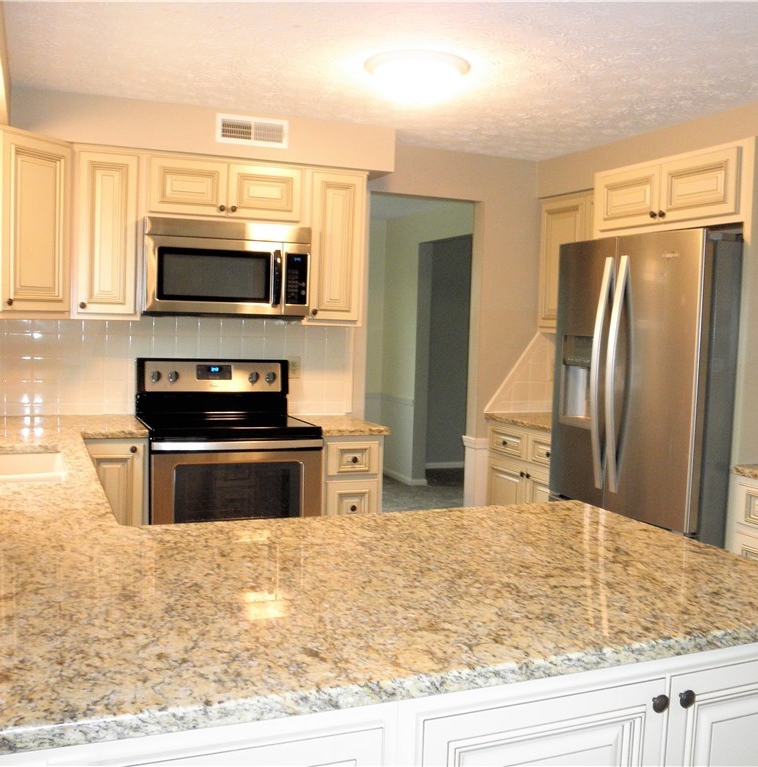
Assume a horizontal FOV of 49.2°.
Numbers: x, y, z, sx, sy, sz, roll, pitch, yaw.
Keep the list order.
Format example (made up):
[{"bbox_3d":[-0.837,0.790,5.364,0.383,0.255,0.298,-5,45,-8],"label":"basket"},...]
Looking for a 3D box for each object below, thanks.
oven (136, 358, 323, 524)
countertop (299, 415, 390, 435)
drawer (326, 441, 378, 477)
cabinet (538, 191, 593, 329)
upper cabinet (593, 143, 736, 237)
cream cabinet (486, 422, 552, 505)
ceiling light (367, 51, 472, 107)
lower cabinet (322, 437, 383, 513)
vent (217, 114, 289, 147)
[{"bbox_3d":[-0.726,0.501,3.940,0.763,1.198,0.650,0,5,-23],"label":"oven"},{"bbox_3d":[-0.221,0.204,4.163,0.340,0.035,0.600,0,5,-23],"label":"countertop"},{"bbox_3d":[-0.199,0.336,4.122,0.265,0.160,0.455,0,5,-23],"label":"drawer"},{"bbox_3d":[1.260,-0.654,4.576,0.305,0.773,0.840,0,5,-23],"label":"cabinet"},{"bbox_3d":[1.462,-0.795,3.602,0.630,0.305,0.900,0,5,-23],"label":"upper cabinet"},{"bbox_3d":[1.061,0.670,4.627,0.610,0.877,0.820,0,5,-23],"label":"cream cabinet"},{"bbox_3d":[0.138,-1.114,3.036,0.380,0.120,0.380,2,5,0],"label":"ceiling light"},{"bbox_3d":[-0.241,0.658,4.205,0.313,0.877,0.585,0,5,-23],"label":"lower cabinet"},{"bbox_3d":[-0.588,-1.186,3.894,0.342,0.133,0.030,0,5,-23],"label":"vent"}]

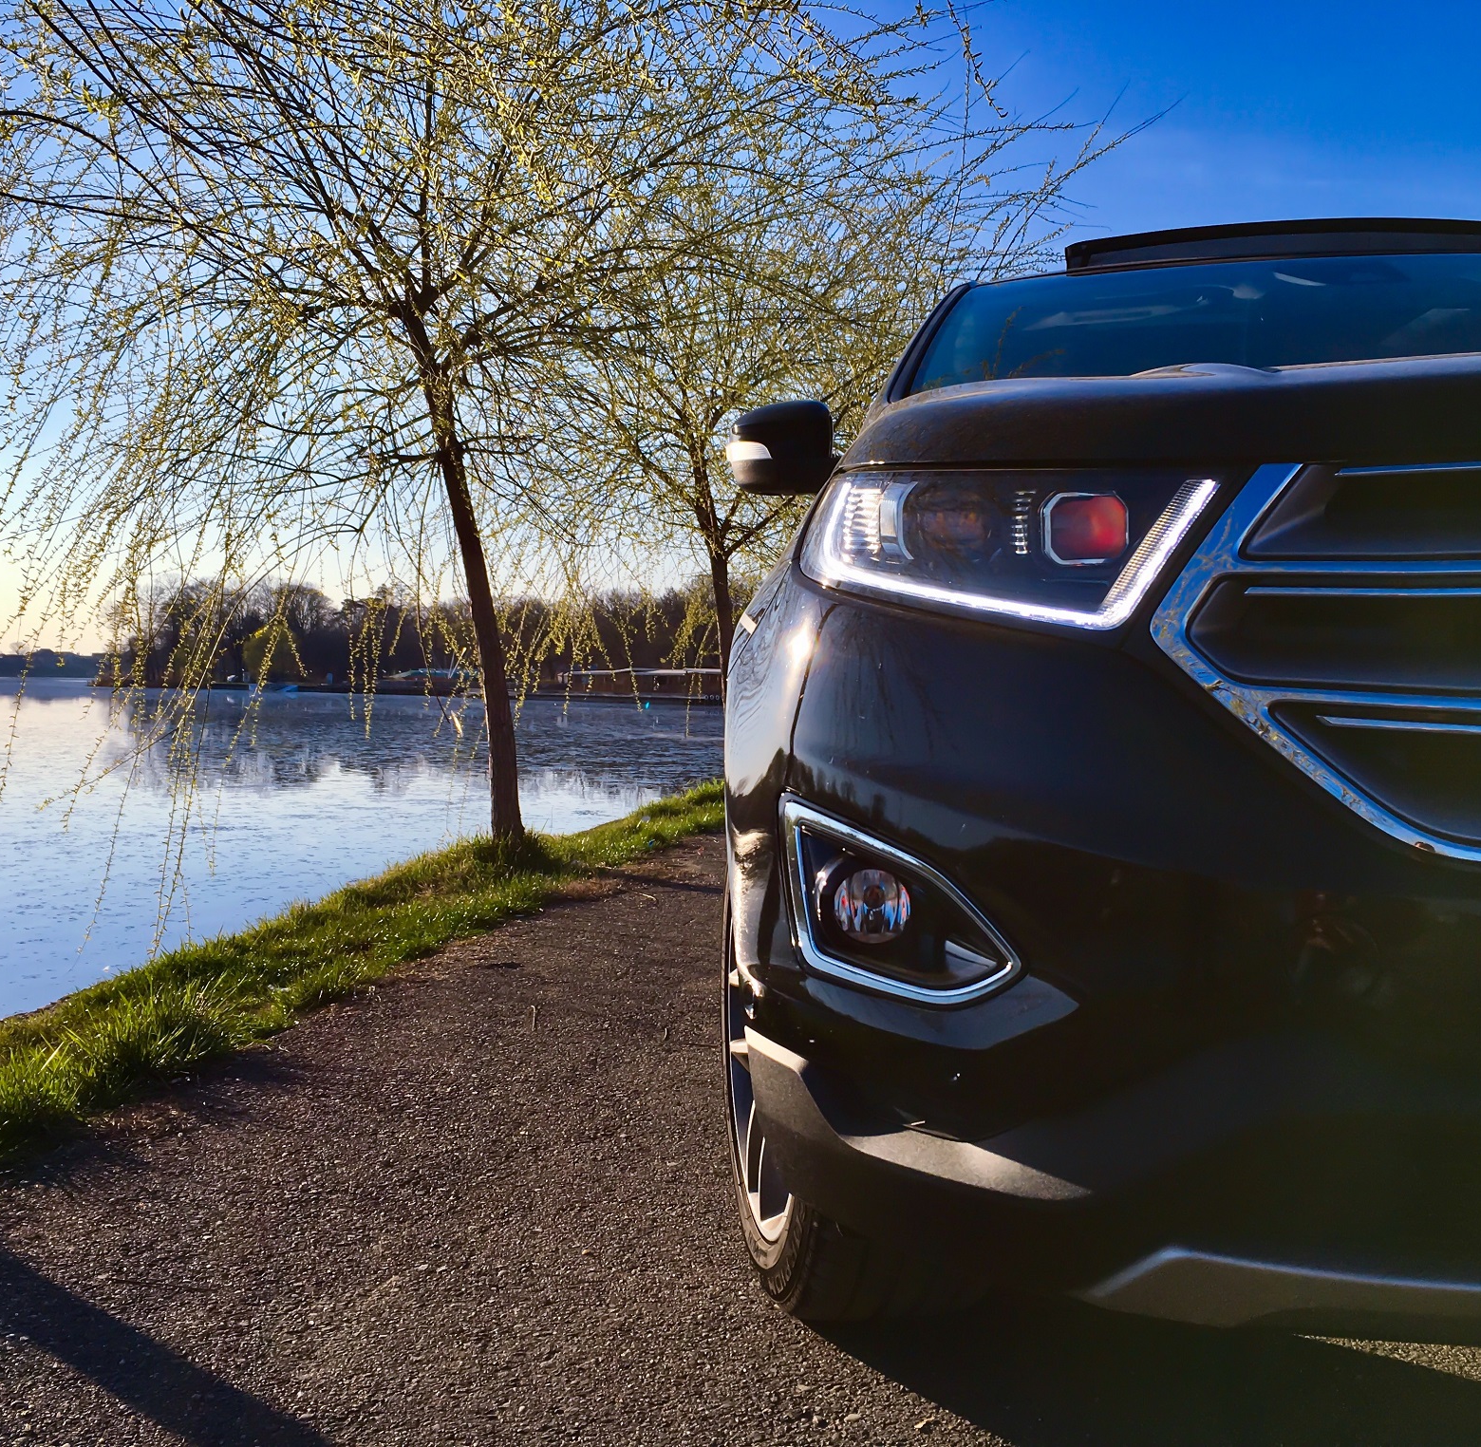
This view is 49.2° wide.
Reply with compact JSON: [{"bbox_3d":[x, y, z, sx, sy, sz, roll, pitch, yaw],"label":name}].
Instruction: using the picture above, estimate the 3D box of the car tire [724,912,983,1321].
[{"bbox_3d":[0.152,0.404,2.165,0.250,0.735,0.735,0,2,-10],"label":"car tire"}]

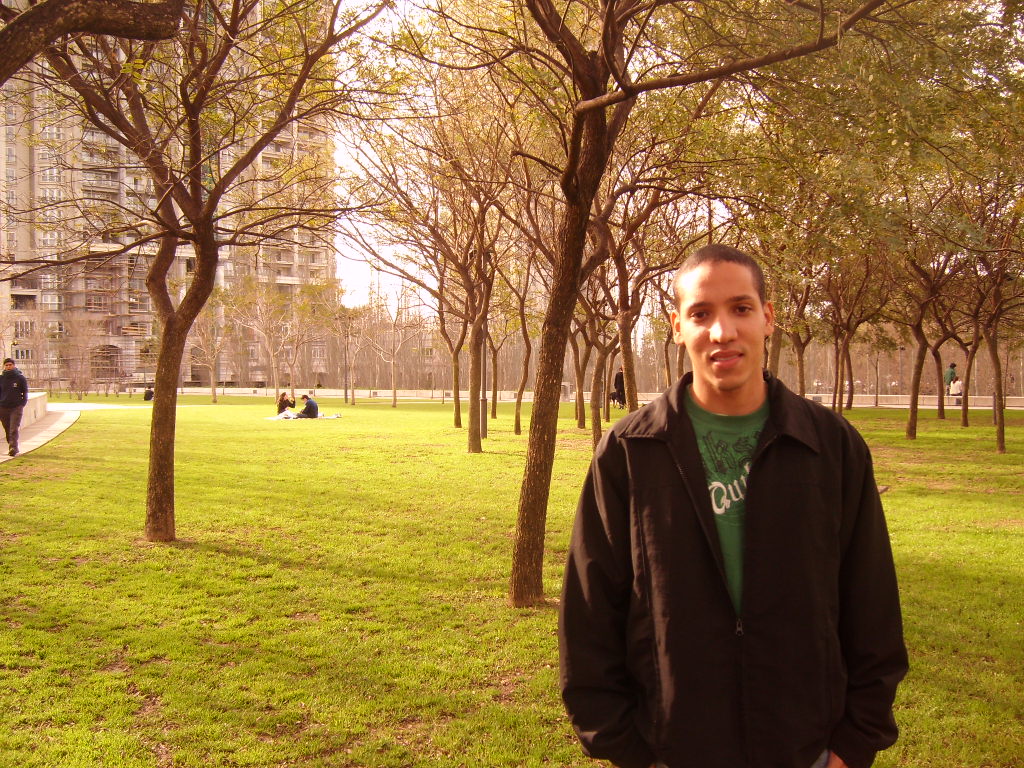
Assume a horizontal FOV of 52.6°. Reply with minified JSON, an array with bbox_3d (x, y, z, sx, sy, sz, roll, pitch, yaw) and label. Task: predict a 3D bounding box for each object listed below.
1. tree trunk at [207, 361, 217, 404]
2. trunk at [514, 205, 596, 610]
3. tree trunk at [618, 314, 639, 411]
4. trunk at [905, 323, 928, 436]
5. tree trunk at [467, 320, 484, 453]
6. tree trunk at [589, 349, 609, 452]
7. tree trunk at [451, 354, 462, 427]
[{"bbox_3d":[-14.308,-0.099,49.419,0.430,2.053,0.320,0,1,-16],"label":"tree trunk"},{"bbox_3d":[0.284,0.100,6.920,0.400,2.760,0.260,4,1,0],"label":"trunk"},{"bbox_3d":[2.861,-0.205,25.000,0.360,2.946,0.280,-3,1,0],"label":"tree trunk"},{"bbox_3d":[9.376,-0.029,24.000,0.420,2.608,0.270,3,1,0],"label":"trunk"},{"bbox_3d":[-0.696,0.048,19.900,0.320,2.537,0.280,0,1,0],"label":"tree trunk"},{"bbox_3d":[1.662,0.273,19.765,0.344,1.996,0.290,0,1,5],"label":"tree trunk"},{"bbox_3d":[-1.505,0.183,28.175,0.286,1.982,0.250,0,1,-3],"label":"tree trunk"}]

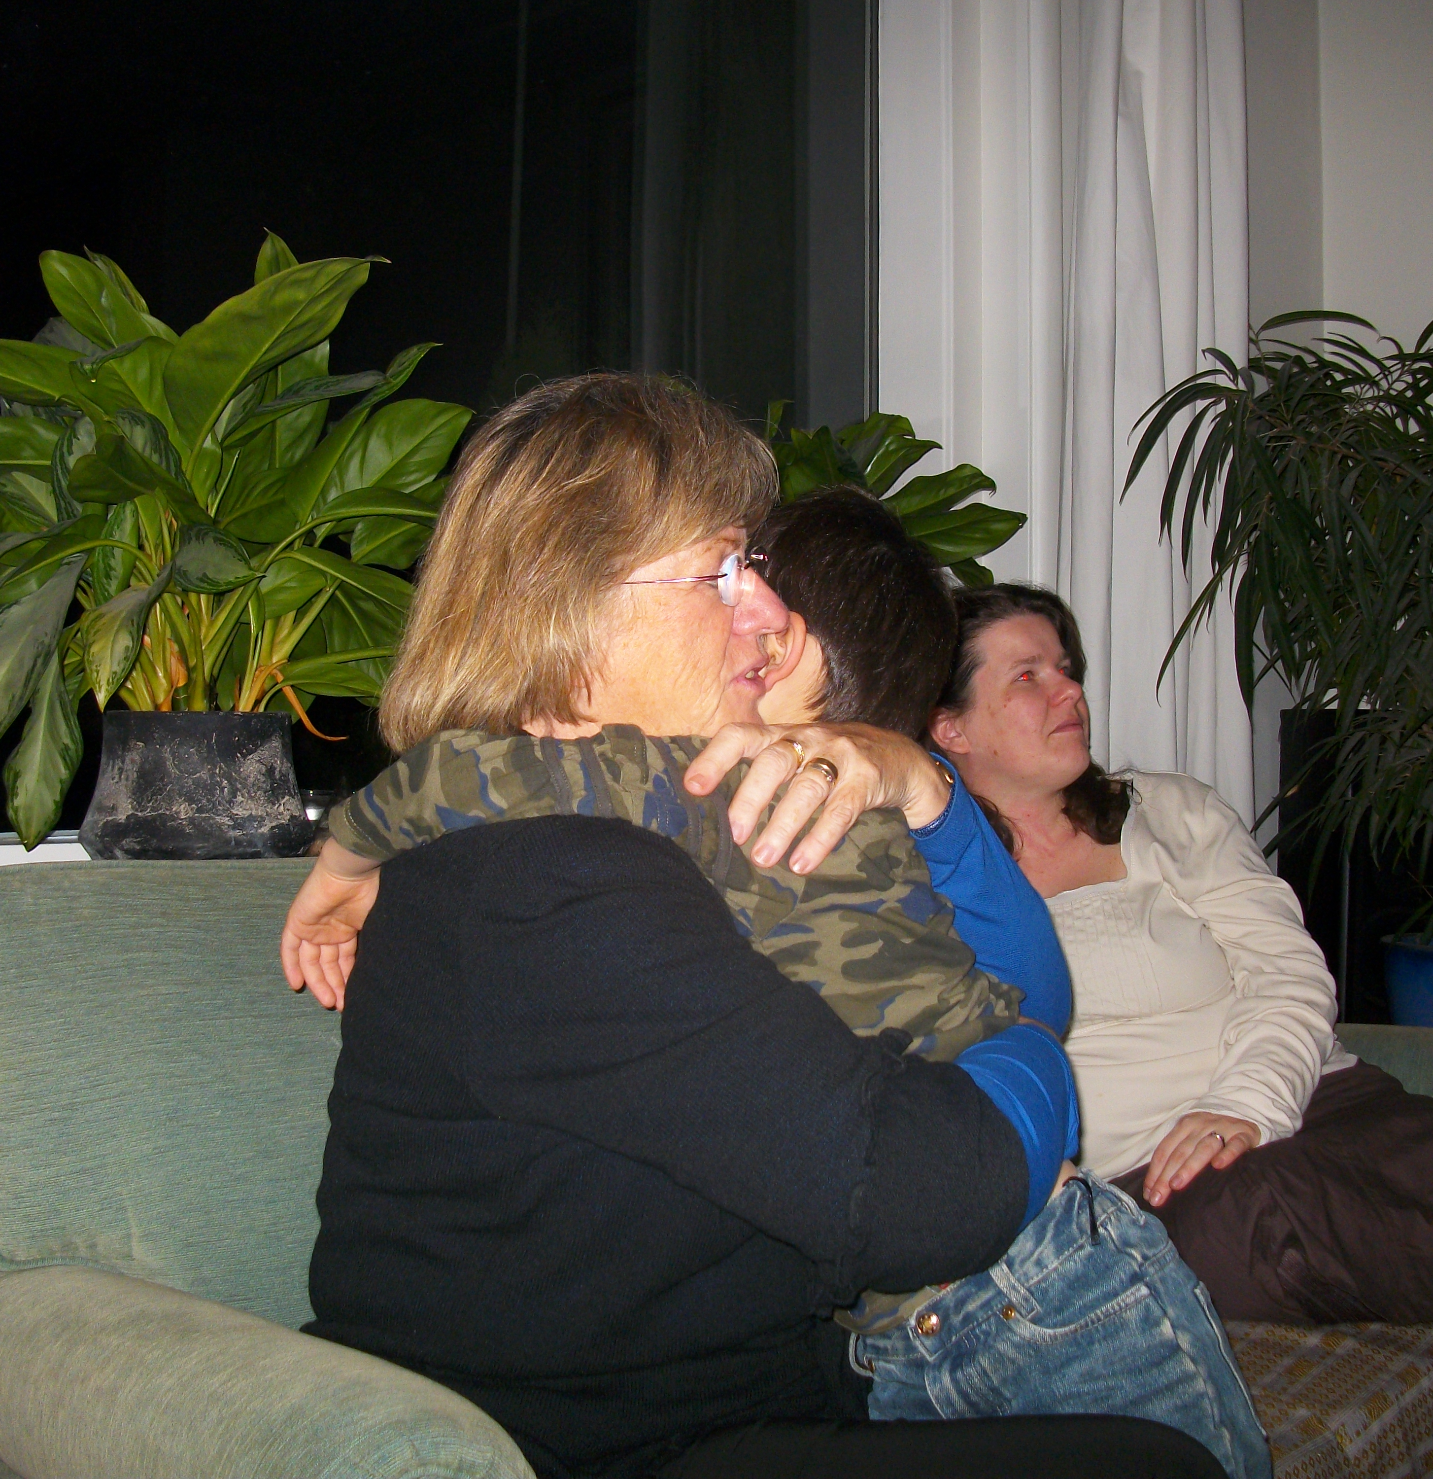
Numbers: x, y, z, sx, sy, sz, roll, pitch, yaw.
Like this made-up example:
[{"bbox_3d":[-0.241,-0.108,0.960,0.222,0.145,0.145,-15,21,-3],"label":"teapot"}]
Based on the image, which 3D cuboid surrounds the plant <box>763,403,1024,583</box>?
[{"bbox_3d":[0.105,-0.135,2.380,0.560,0.570,0.480,0,0,-36],"label":"plant"}]

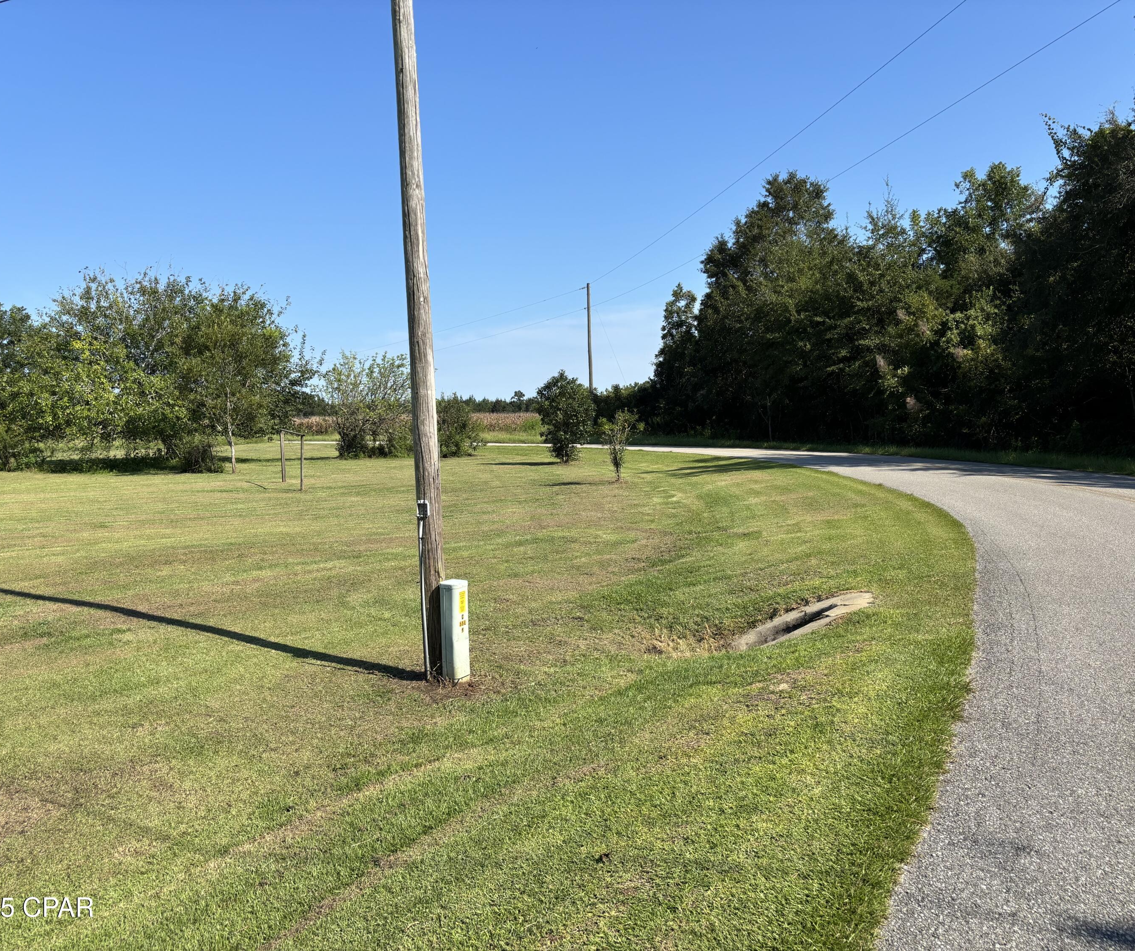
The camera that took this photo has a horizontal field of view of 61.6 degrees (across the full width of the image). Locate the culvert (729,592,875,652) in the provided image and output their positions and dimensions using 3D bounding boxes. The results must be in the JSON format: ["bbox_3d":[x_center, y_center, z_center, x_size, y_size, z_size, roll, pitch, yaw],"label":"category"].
[{"bbox_3d":[1.935,1.245,7.900,1.250,0.400,0.750,-1,3,-12],"label":"culvert"}]

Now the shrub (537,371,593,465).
[{"bbox_3d":[-0.097,-2.174,35.201,2.100,3.400,2.050,-1,3,0],"label":"shrub"}]

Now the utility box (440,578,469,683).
[{"bbox_3d":[-0.779,1.083,6.600,0.155,0.670,0.140,-4,5,-43],"label":"utility box"}]

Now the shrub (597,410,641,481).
[{"bbox_3d":[1.334,-0.805,24.847,1.100,1.820,1.000,-1,3,0],"label":"shrub"}]

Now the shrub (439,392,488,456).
[{"bbox_3d":[-4.918,-2.143,41.423,2.600,2.650,2.500,-1,3,0],"label":"shrub"}]

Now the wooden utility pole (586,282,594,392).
[{"bbox_3d":[1.458,-7.011,59.000,0.240,9.920,0.240,-2,3,0],"label":"wooden utility pole"}]

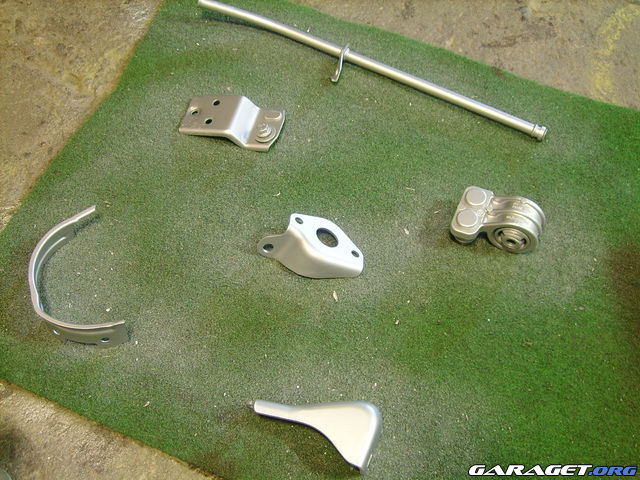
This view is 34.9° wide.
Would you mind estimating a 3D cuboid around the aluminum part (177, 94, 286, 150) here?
[{"bbox_3d":[-0.102,-0.133,1.181,0.120,0.026,0.060,4,55,5],"label":"aluminum part"}]

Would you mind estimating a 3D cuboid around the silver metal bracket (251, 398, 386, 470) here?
[{"bbox_3d":[-0.001,0.186,0.956,0.122,0.022,0.070,0,55,2],"label":"silver metal bracket"}]

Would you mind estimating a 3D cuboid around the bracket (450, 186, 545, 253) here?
[{"bbox_3d":[0.186,-0.018,1.077,0.088,0.047,0.054,20,58,15],"label":"bracket"}]

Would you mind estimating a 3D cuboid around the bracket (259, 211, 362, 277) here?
[{"bbox_3d":[-0.008,0.007,1.078,0.104,0.028,0.060,24,59,18],"label":"bracket"}]

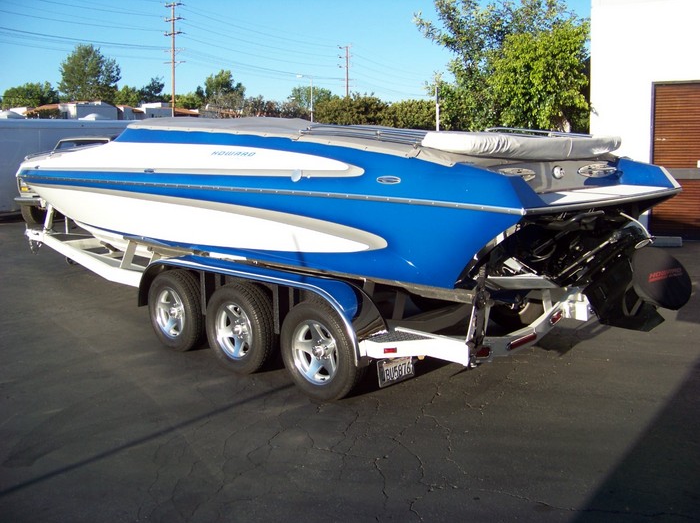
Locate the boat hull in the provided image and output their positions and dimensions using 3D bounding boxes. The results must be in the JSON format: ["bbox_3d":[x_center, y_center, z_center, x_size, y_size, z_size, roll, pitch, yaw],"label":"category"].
[{"bbox_3d":[-1.521,-0.708,7.255,8.540,1.438,2.384,8,13,43],"label":"boat hull"}]

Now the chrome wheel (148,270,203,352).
[{"bbox_3d":[-1.360,0.384,5.842,0.660,0.660,0.227,8,13,43],"label":"chrome wheel"}]

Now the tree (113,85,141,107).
[{"bbox_3d":[-20.899,-12.930,68.777,3.200,7.117,3.200,-3,10,-16],"label":"tree"}]

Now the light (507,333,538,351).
[{"bbox_3d":[0.985,0.464,4.170,0.034,0.057,0.295,8,13,43],"label":"light"}]

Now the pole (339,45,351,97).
[{"bbox_3d":[-0.576,-28.362,129.166,2.700,19.271,0.400,4,10,26],"label":"pole"}]

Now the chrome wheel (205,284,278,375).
[{"bbox_3d":[-0.756,0.482,5.274,0.650,0.650,0.210,8,12,43],"label":"chrome wheel"}]

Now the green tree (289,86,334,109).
[{"bbox_3d":[-3.875,-14.022,73.697,4.900,7.301,4.900,-1,9,-3],"label":"green tree"}]

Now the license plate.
[{"bbox_3d":[0.289,0.662,4.430,0.015,0.160,0.310,-1,6,44],"label":"license plate"}]

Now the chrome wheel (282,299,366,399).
[{"bbox_3d":[-0.157,0.568,4.709,0.650,0.650,0.210,8,12,43],"label":"chrome wheel"}]

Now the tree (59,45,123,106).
[{"bbox_3d":[-30.411,-18.692,86.126,7.600,13.726,7.600,0,9,0],"label":"tree"}]

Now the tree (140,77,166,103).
[{"bbox_3d":[-19.642,-14.338,73.616,3.300,8.308,3.300,-3,10,-14],"label":"tree"}]

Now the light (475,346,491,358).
[{"bbox_3d":[0.778,0.533,4.280,0.035,0.066,0.160,8,4,43],"label":"light"}]

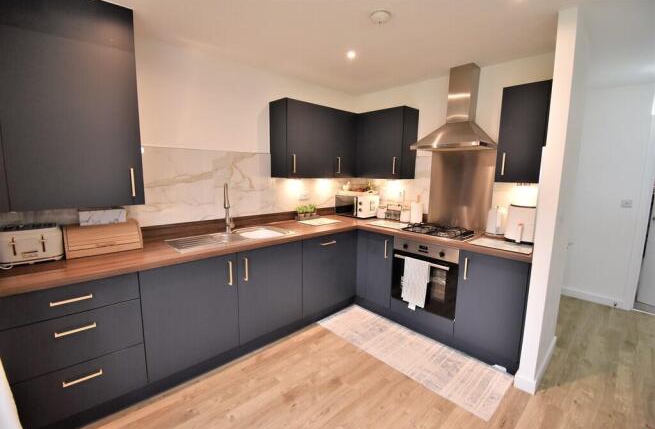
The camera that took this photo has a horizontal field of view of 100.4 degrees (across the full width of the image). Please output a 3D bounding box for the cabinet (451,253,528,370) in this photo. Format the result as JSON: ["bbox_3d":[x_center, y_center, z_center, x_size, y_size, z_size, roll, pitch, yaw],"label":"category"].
[{"bbox_3d":[1.411,0.653,2.255,0.570,0.750,0.450,-7,11,-44],"label":"cabinet"}]

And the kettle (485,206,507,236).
[{"bbox_3d":[1.468,0.071,2.384,0.160,0.245,0.200,3,8,15],"label":"kettle"}]

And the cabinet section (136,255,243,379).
[{"bbox_3d":[-1.078,0.634,2.052,0.600,0.720,0.580,-7,10,-42],"label":"cabinet section"}]

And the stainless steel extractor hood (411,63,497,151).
[{"bbox_3d":[1.148,-0.937,2.453,0.420,0.745,0.610,-7,11,-44],"label":"stainless steel extractor hood"}]

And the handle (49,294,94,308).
[{"bbox_3d":[-1.272,0.424,1.359,0.160,0.012,0.032,-7,11,-44],"label":"handle"}]

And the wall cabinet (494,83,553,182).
[{"bbox_3d":[1.567,-0.605,2.134,0.320,0.710,0.310,-7,11,-44],"label":"wall cabinet"}]

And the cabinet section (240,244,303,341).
[{"bbox_3d":[-0.634,0.581,2.452,0.602,0.720,0.580,-7,10,-42],"label":"cabinet section"}]

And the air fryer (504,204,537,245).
[{"bbox_3d":[1.590,0.070,2.204,0.285,0.305,0.255,-7,11,-44],"label":"air fryer"}]

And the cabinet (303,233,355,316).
[{"bbox_3d":[-0.159,0.521,2.900,0.720,0.713,0.570,-7,11,-44],"label":"cabinet"}]

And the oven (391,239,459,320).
[{"bbox_3d":[1.031,0.524,2.601,0.570,0.605,0.595,-7,11,-44],"label":"oven"}]

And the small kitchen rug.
[{"bbox_3d":[0.637,1.113,2.337,0.560,0.010,1.510,-7,11,-44],"label":"small kitchen rug"}]

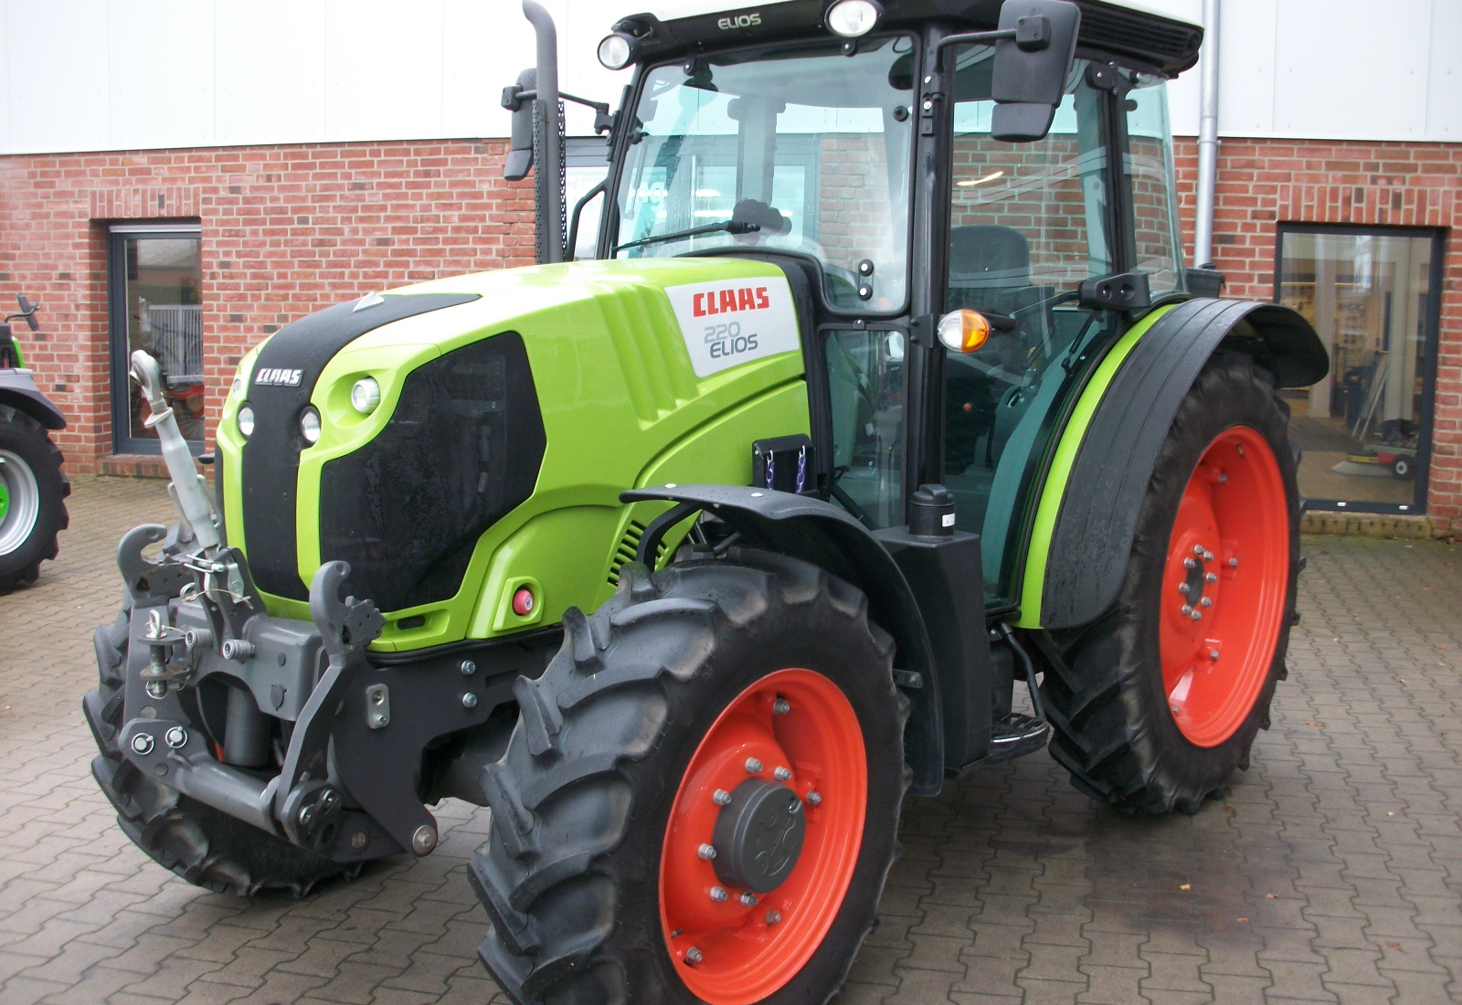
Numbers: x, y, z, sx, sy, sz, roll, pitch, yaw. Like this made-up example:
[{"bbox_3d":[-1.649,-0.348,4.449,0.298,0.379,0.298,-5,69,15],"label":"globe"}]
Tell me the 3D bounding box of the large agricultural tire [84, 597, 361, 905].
[{"bbox_3d":[-1.161,0.479,3.895,0.310,1.040,1.060,7,10,38],"label":"large agricultural tire"}]

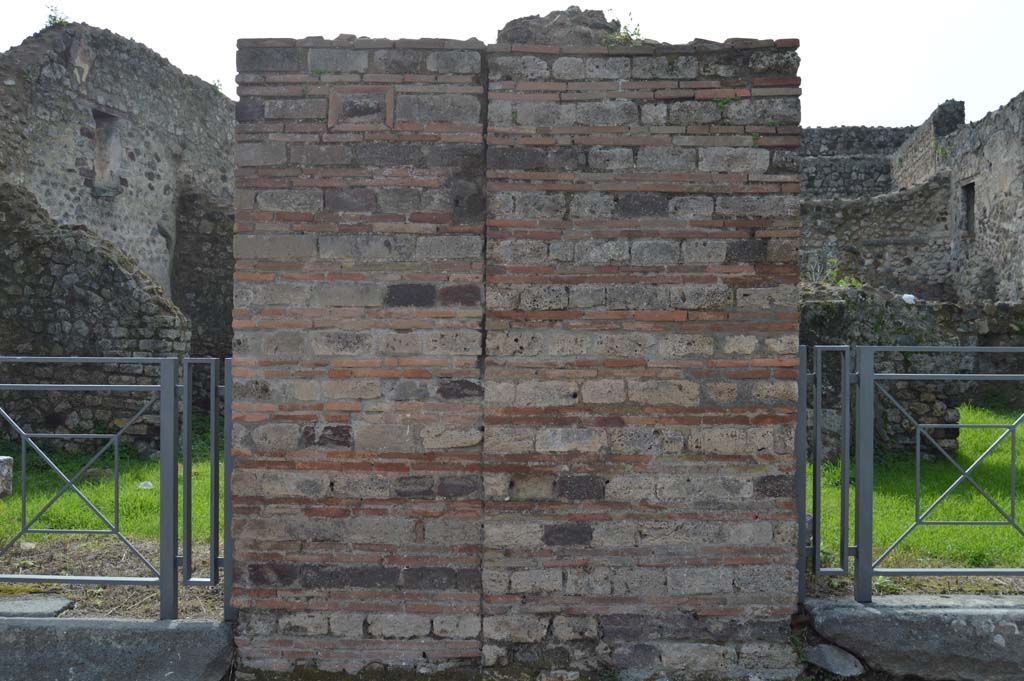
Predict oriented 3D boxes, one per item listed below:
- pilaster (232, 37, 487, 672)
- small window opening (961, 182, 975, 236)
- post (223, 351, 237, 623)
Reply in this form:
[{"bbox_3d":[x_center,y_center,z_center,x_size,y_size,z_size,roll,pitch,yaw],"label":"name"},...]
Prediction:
[{"bbox_3d":[-0.656,0.063,4.405,1.090,2.750,0.450,0,1,0],"label":"pilaster"},{"bbox_3d":[8.100,-2.300,17.100,0.300,0.930,0.520,0,1,3],"label":"small window opening"},{"bbox_3d":[-1.244,0.663,4.308,0.056,1.165,0.056,0,1,0],"label":"post"}]

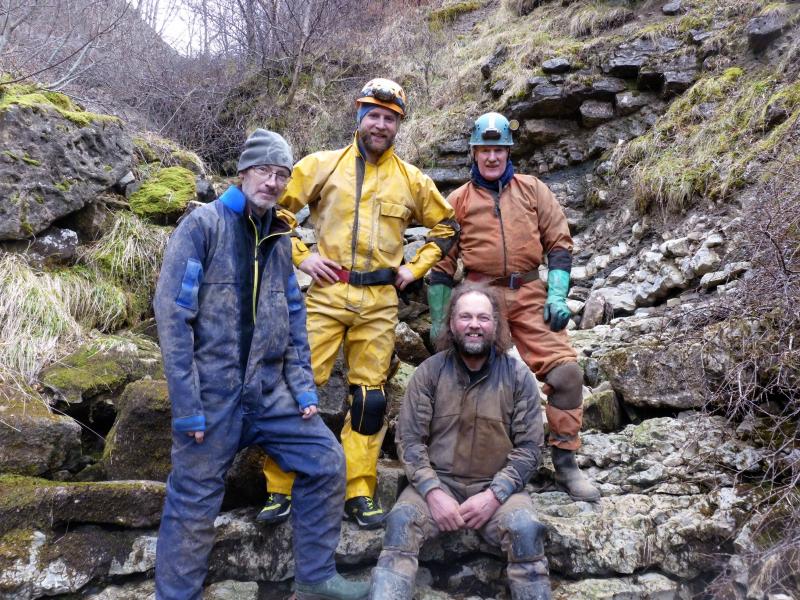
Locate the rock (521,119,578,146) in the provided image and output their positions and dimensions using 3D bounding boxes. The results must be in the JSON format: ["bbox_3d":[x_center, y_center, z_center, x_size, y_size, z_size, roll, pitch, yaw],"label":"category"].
[{"bbox_3d":[1.396,-1.575,6.300,0.560,0.260,0.400,0,3,6],"label":"rock"}]

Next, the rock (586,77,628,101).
[{"bbox_3d":[2.105,-2.146,6.800,0.420,0.230,0.360,0,3,9],"label":"rock"}]

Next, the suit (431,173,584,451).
[{"bbox_3d":[0.494,0.053,3.080,0.700,1.290,0.420,0,3,2],"label":"suit"}]

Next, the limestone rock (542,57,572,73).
[{"bbox_3d":[1.716,-2.565,7.300,0.330,0.170,0.280,0,3,6],"label":"limestone rock"}]

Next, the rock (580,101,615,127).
[{"bbox_3d":[2.122,-2.004,7.200,0.350,0.260,0.300,0,2,11],"label":"rock"}]

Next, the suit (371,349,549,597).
[{"bbox_3d":[0.200,0.570,2.220,0.580,0.830,0.600,0,2,7],"label":"suit"}]

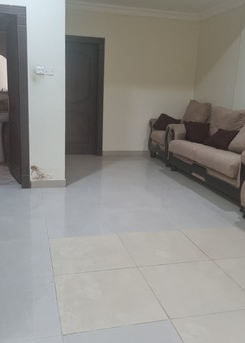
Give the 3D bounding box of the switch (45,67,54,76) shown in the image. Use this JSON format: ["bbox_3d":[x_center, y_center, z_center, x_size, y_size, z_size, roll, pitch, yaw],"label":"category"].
[{"bbox_3d":[-0.868,-1.188,4.089,0.095,0.098,0.020,-1,14,-15],"label":"switch"}]

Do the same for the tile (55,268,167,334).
[{"bbox_3d":[-0.099,0.789,2.165,0.600,0.010,0.600,-1,14,-15],"label":"tile"}]

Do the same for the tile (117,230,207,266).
[{"bbox_3d":[0.325,0.634,2.884,0.600,0.010,0.600,-1,14,-15],"label":"tile"}]

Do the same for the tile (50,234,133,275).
[{"bbox_3d":[-0.254,0.648,2.727,0.600,0.010,0.600,-1,14,-15],"label":"tile"}]

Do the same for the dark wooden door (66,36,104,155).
[{"bbox_3d":[-0.829,-1.314,6.240,1.000,2.120,0.100,-1,14,-15],"label":"dark wooden door"}]

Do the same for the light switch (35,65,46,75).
[{"bbox_3d":[-0.971,-1.192,4.060,0.095,0.100,0.020,-1,14,-15],"label":"light switch"}]

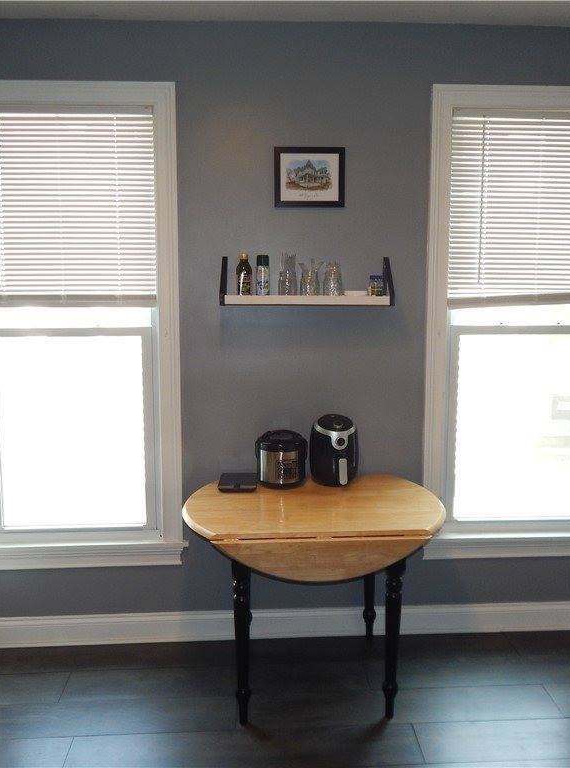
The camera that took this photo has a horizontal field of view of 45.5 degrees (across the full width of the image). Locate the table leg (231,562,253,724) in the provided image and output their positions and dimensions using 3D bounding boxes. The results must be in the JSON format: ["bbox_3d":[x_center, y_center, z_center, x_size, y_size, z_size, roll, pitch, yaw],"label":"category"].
[{"bbox_3d":[-0.154,0.881,2.440,0.070,0.710,0.070,-1,7,-3],"label":"table leg"}]

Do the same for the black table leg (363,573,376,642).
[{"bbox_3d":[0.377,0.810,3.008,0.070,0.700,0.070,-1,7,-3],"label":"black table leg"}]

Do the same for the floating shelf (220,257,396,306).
[{"bbox_3d":[0.091,-0.425,2.821,0.715,0.202,0.140,-1,7,-3],"label":"floating shelf"}]

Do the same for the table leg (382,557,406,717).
[{"bbox_3d":[0.391,0.874,2.475,0.070,0.710,0.070,-1,7,-3],"label":"table leg"}]

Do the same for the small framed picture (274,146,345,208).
[{"bbox_3d":[0.104,-0.855,2.825,0.293,0.242,0.022,-1,7,-3],"label":"small framed picture"}]

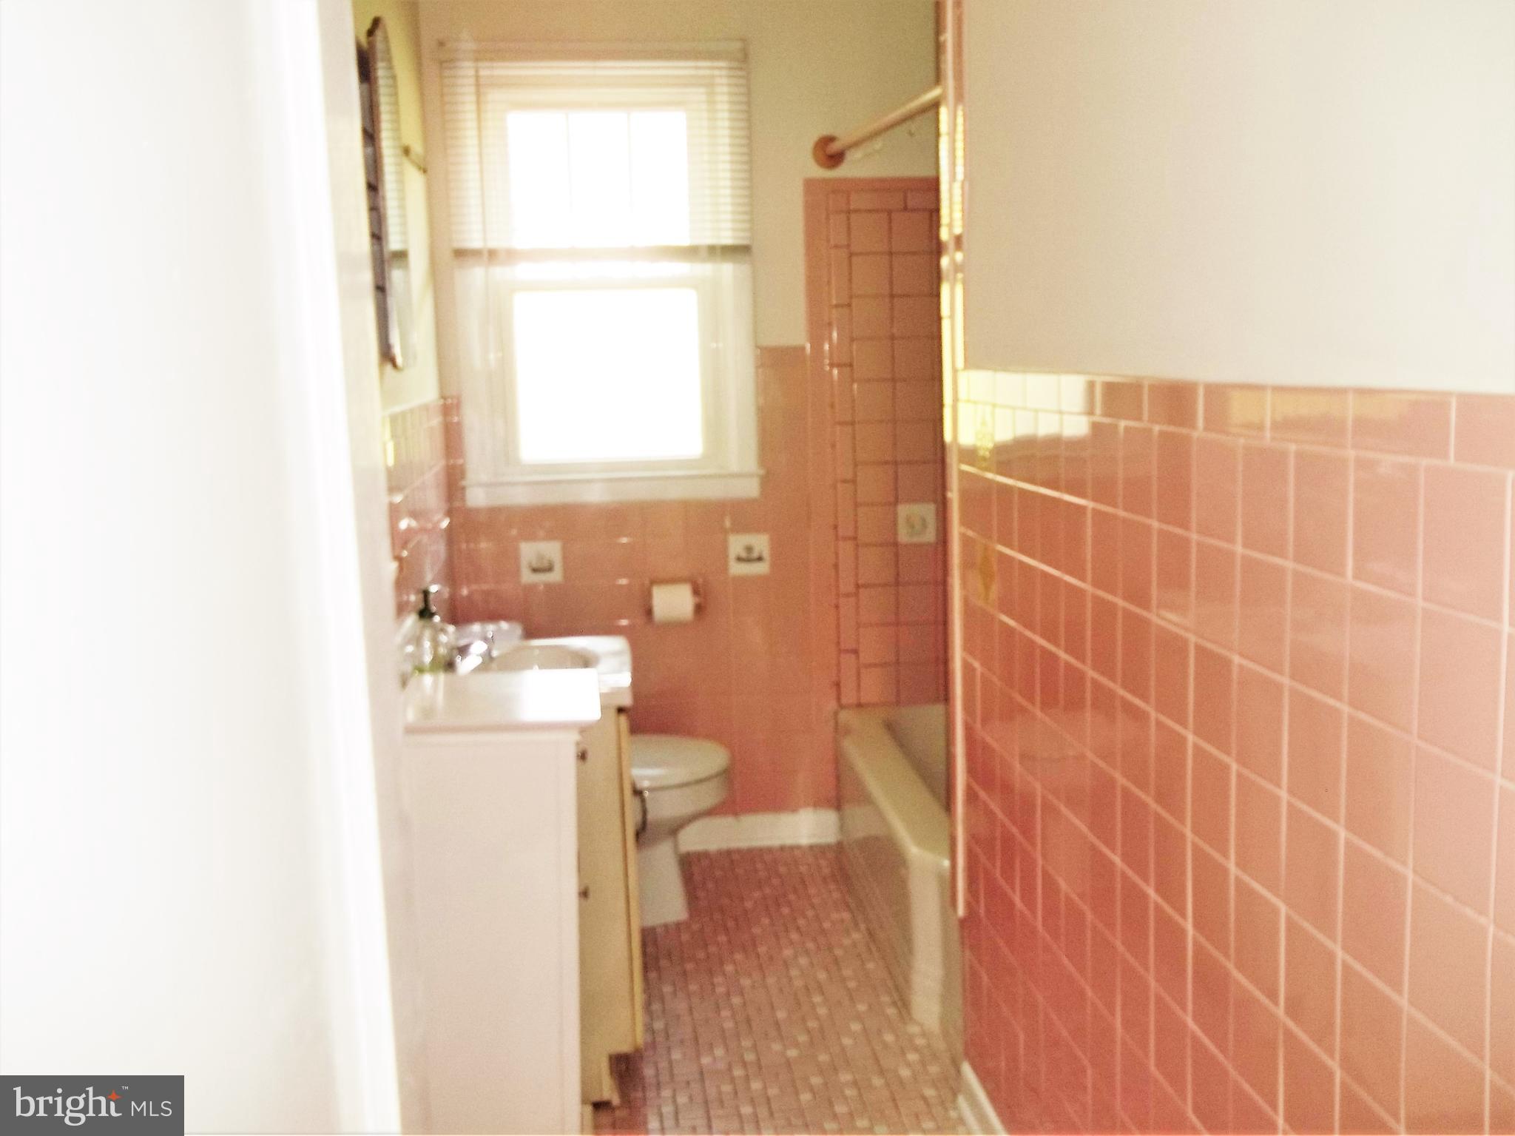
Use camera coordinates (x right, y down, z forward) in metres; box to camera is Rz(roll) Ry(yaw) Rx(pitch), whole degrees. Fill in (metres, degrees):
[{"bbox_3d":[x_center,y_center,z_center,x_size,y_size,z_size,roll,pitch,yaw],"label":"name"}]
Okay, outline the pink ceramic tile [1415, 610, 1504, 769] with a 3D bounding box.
[{"bbox_3d":[0.544,0.092,1.076,0.010,0.110,0.108,-3,8,-6],"label":"pink ceramic tile"}]

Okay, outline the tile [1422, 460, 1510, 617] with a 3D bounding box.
[{"bbox_3d":[0.534,-0.020,1.049,0.009,0.110,0.105,-3,9,-7],"label":"tile"}]

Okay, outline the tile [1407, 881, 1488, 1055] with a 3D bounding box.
[{"bbox_3d":[0.532,0.305,1.067,0.010,0.107,0.105,-3,9,-6],"label":"tile"}]

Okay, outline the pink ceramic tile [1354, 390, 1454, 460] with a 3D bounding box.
[{"bbox_3d":[0.527,-0.120,1.135,0.010,0.053,0.152,-3,8,-6],"label":"pink ceramic tile"}]

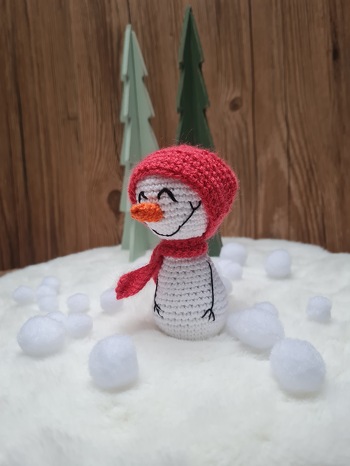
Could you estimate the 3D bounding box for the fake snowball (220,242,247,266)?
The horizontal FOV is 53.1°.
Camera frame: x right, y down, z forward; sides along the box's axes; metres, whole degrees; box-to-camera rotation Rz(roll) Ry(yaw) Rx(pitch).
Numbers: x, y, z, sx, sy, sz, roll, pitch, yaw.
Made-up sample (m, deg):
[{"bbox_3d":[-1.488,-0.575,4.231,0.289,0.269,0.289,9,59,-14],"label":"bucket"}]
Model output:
[{"bbox_3d":[0.081,0.030,0.481,0.034,0.034,0.034,-3,8,0],"label":"fake snowball"}]

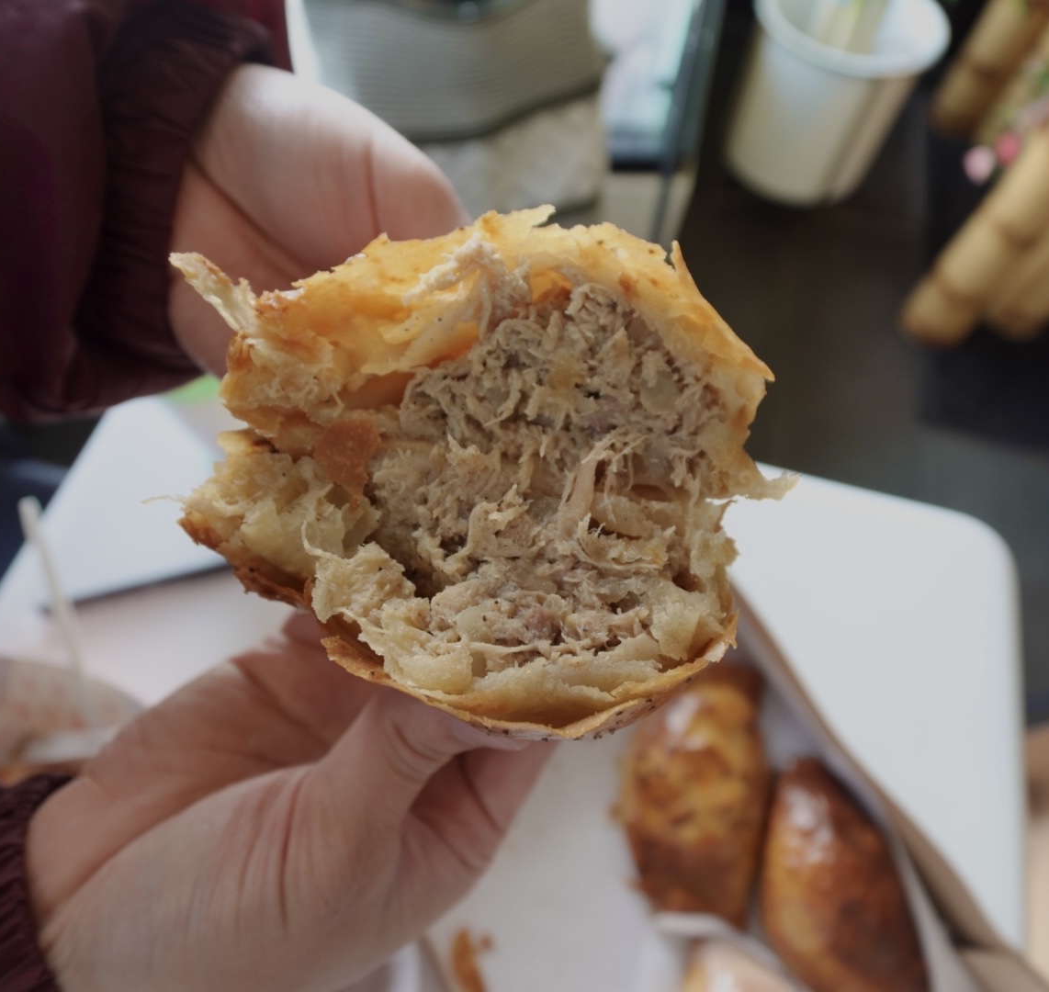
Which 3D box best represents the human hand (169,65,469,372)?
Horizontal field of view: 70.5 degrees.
[{"bbox_3d":[-0.042,-0.066,0.210,0.140,0.085,0.075,23,44,-27],"label":"human hand"}]

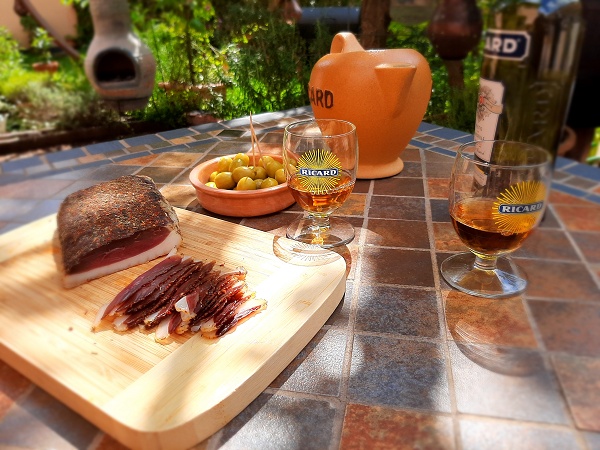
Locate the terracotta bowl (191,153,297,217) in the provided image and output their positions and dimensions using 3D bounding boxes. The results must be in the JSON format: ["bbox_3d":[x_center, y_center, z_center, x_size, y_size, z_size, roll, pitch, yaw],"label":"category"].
[{"bbox_3d":[-0.056,-0.044,0.489,0.117,0.035,0.117,-2,28,1],"label":"terracotta bowl"}]

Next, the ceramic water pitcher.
[{"bbox_3d":[0.081,-0.140,0.535,0.137,0.151,0.152,-10,29,-14],"label":"ceramic water pitcher"}]

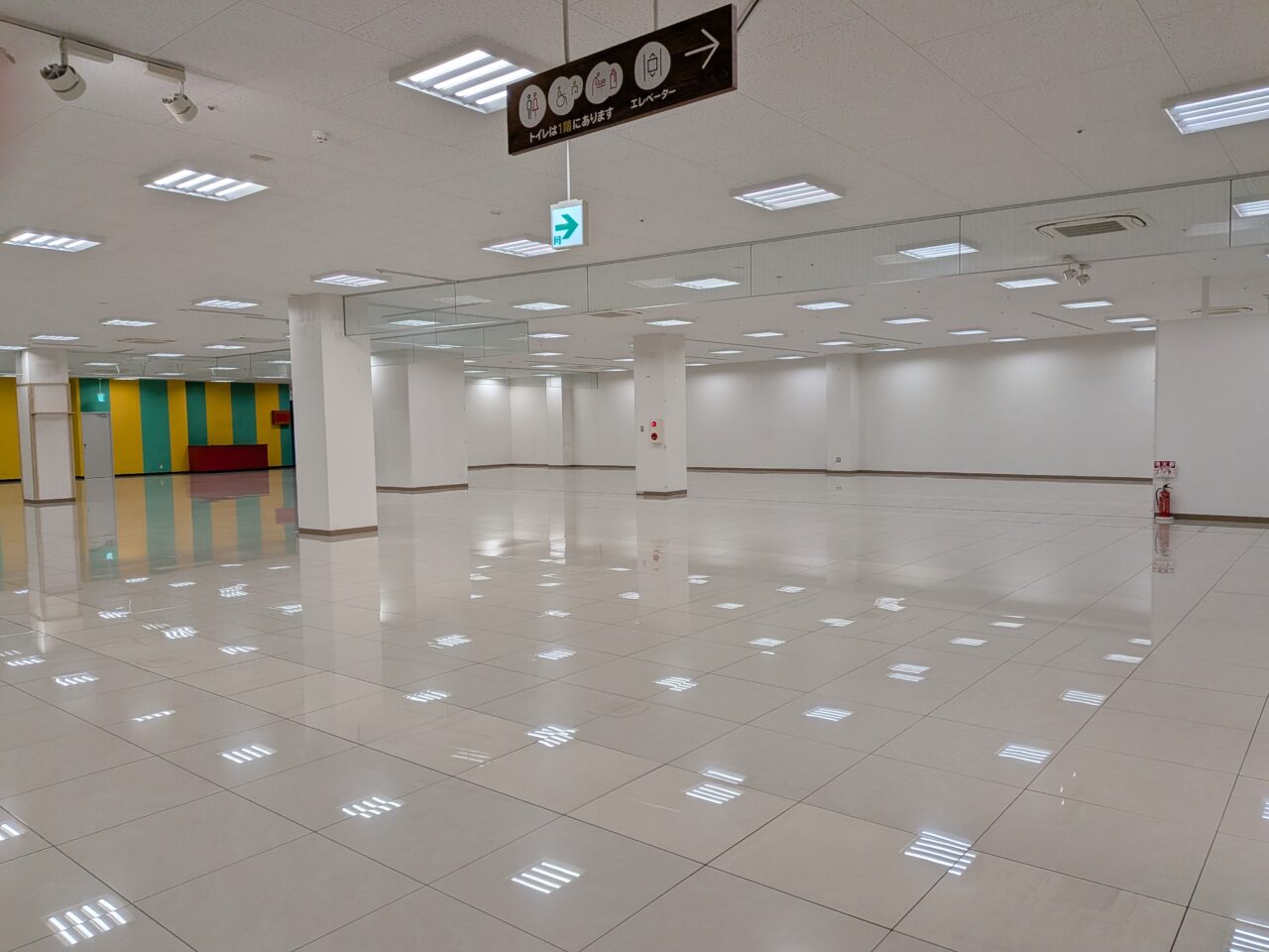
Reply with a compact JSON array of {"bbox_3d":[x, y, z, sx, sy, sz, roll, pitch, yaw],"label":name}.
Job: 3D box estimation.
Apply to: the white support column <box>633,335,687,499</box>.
[{"bbox_3d":[0.521,-1.200,17.505,0.730,3.142,0.710,2,4,40],"label":"white support column"}]

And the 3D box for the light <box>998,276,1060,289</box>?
[{"bbox_3d":[4.984,-2.461,11.137,0.620,0.060,0.590,2,4,40],"label":"light"}]

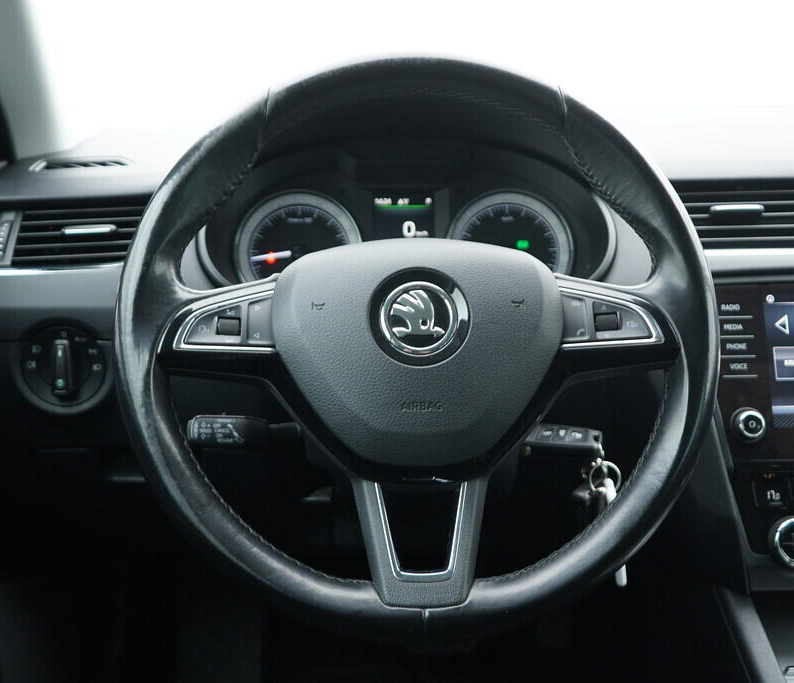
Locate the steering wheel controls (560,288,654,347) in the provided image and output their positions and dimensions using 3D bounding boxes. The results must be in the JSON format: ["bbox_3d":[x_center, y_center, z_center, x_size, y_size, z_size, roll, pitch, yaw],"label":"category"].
[{"bbox_3d":[0.130,-0.015,0.630,0.056,0.034,0.015,-1,-15,0],"label":"steering wheel controls"}]

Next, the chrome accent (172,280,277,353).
[{"bbox_3d":[-0.106,-0.015,0.630,0.062,0.042,0.014,-1,-15,0],"label":"chrome accent"}]

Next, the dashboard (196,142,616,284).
[{"bbox_3d":[0.008,-0.095,0.820,0.330,0.125,0.100,-1,-5,0],"label":"dashboard"}]

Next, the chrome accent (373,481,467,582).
[{"bbox_3d":[0.014,0.112,0.602,0.054,0.060,0.014,-1,-17,0],"label":"chrome accent"}]

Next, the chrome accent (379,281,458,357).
[{"bbox_3d":[0.013,-0.014,0.620,0.047,0.047,0.009,-1,-15,0],"label":"chrome accent"}]

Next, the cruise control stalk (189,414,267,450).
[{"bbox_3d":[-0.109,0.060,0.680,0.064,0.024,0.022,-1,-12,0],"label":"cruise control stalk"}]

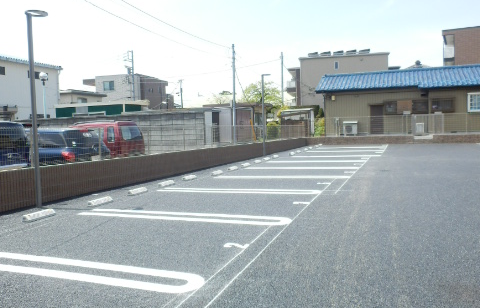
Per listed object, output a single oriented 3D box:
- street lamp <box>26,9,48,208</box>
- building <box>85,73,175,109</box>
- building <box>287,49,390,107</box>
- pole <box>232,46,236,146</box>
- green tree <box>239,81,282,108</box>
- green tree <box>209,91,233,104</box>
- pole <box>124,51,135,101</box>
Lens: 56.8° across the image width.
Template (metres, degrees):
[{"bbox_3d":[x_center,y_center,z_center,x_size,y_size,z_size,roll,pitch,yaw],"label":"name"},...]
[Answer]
[{"bbox_3d":[-3.565,-0.791,8.033,0.480,3.550,0.420,0,4,18],"label":"street lamp"},{"bbox_3d":[-17.310,-7.161,68.703,9.600,9.100,9.800,0,4,18],"label":"building"},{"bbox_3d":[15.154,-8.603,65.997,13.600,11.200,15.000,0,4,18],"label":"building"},{"bbox_3d":[-0.278,-2.840,22.163,0.160,5.190,0.160,-1,4,0],"label":"pole"},{"bbox_3d":[1.706,-3.424,36.160,3.800,5.090,3.800,0,4,18],"label":"green tree"},{"bbox_3d":[-2.367,-4.944,55.184,3.300,5.870,3.300,0,4,18],"label":"green tree"},{"bbox_3d":[-14.073,-7.631,57.357,1.200,11.350,0.700,0,4,18],"label":"pole"}]

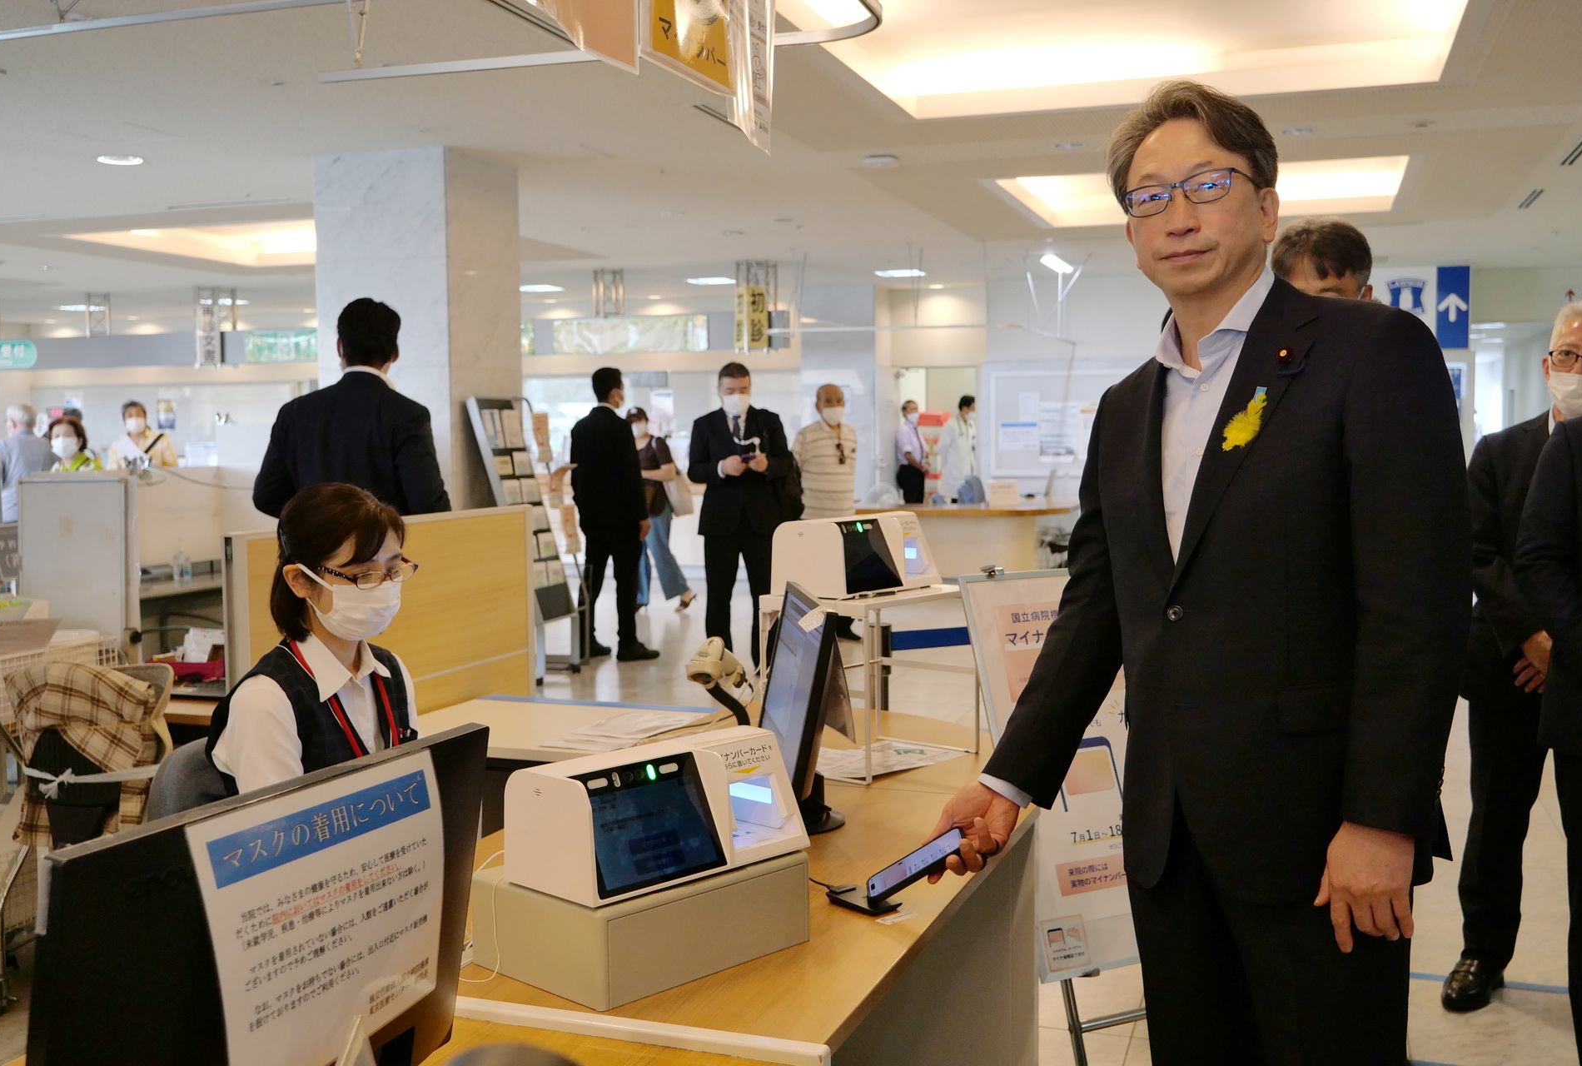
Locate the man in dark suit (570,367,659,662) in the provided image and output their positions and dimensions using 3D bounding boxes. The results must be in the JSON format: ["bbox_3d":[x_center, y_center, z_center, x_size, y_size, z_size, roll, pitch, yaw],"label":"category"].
[{"bbox_3d":[-1.091,-0.121,9.393,0.350,1.751,0.480,-4,5,-44],"label":"man in dark suit"}]

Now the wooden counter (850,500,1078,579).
[{"bbox_3d":[1.401,0.112,13.389,2.150,0.700,1.100,0,4,12],"label":"wooden counter"}]

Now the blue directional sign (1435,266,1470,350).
[{"bbox_3d":[6.725,-2.291,15.797,0.310,0.842,0.050,1,4,19],"label":"blue directional sign"}]

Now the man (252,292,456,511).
[{"bbox_3d":[-1.302,0.193,4.623,0.550,1.776,0.340,0,4,3],"label":"man"}]

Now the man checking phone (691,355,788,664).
[{"bbox_3d":[-0.281,-0.053,8.435,0.540,1.730,0.420,0,4,5],"label":"man checking phone"}]

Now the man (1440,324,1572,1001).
[{"bbox_3d":[1.835,0.280,3.699,0.520,1.666,0.350,2,5,31],"label":"man"}]

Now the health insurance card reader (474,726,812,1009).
[{"bbox_3d":[-0.181,0.395,1.914,0.335,0.247,0.242,-4,5,-45],"label":"health insurance card reader"}]

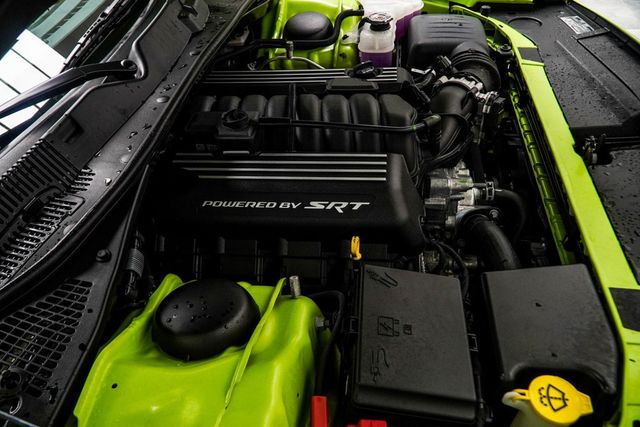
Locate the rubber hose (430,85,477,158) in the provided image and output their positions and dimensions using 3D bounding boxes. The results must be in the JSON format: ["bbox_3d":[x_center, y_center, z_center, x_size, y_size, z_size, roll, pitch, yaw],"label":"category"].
[{"bbox_3d":[0.297,-0.207,1.070,0.100,0.115,0.170,11,45,17],"label":"rubber hose"}]

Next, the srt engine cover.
[{"bbox_3d":[-0.058,-0.029,0.929,0.500,0.100,0.190,2,43,8],"label":"srt engine cover"}]

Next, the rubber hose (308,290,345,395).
[{"bbox_3d":[0.010,0.202,0.750,0.055,0.110,0.130,2,43,8],"label":"rubber hose"}]

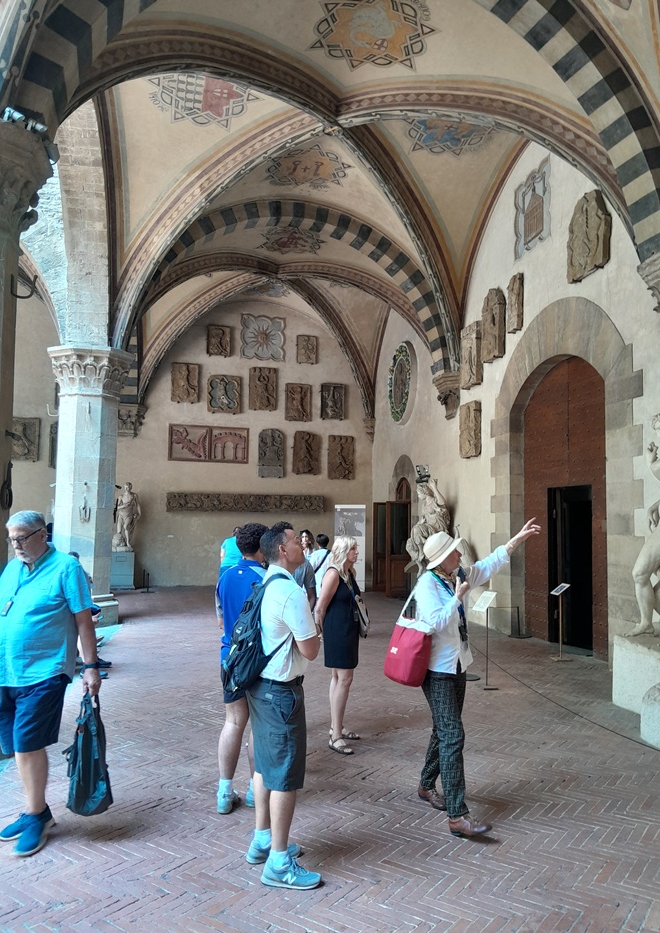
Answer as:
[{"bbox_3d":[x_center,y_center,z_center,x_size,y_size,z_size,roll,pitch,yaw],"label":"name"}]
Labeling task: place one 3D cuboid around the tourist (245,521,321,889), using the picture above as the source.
[{"bbox_3d":[-0.220,1.148,3.532,0.400,1.745,0.500,1,-4,-3],"label":"tourist"}]

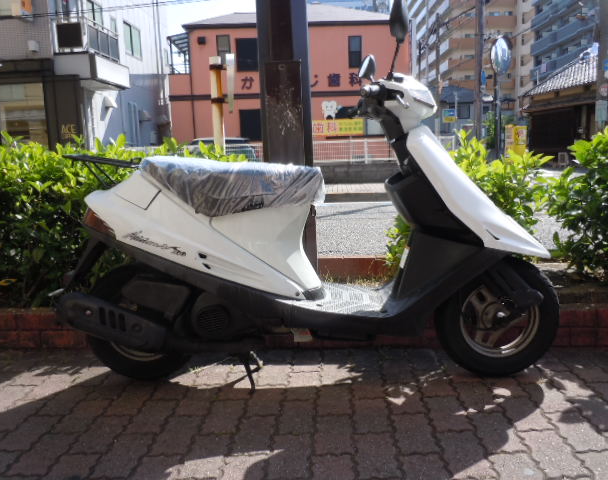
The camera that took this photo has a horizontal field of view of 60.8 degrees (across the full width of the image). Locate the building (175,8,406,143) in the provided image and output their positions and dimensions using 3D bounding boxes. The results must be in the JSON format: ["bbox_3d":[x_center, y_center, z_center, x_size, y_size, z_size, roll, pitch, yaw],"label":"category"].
[{"bbox_3d":[-0.719,-6.116,21.974,8.700,7.000,8.400,-3,9,-4],"label":"building"}]

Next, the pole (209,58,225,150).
[{"bbox_3d":[-0.466,-0.388,3.013,0.075,1.300,0.075,-2,9,4],"label":"pole"}]

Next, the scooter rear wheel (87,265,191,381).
[{"bbox_3d":[-0.566,0.282,1.815,0.420,0.420,0.095,-2,9,4],"label":"scooter rear wheel"}]

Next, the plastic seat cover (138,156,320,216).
[{"bbox_3d":[-0.236,-0.187,1.710,0.610,0.200,0.280,-2,9,4],"label":"plastic seat cover"}]

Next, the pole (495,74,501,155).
[{"bbox_3d":[3.643,-2.167,9.768,0.085,2.600,0.085,-2,9,4],"label":"pole"}]

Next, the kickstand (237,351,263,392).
[{"bbox_3d":[-0.183,0.430,1.818,0.090,0.125,0.210,-2,9,4],"label":"kickstand"}]

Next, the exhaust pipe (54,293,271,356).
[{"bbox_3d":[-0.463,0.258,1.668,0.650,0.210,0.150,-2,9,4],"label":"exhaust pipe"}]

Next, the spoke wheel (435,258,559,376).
[{"bbox_3d":[0.644,0.256,1.732,0.420,0.420,0.095,-2,9,4],"label":"spoke wheel"}]

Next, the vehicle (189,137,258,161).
[{"bbox_3d":[-2.164,-2.228,15.191,1.720,1.450,4.100,-3,9,-4],"label":"vehicle"}]

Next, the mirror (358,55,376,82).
[{"bbox_3d":[0.241,-0.653,1.972,0.045,0.105,0.110,20,4,-13],"label":"mirror"}]

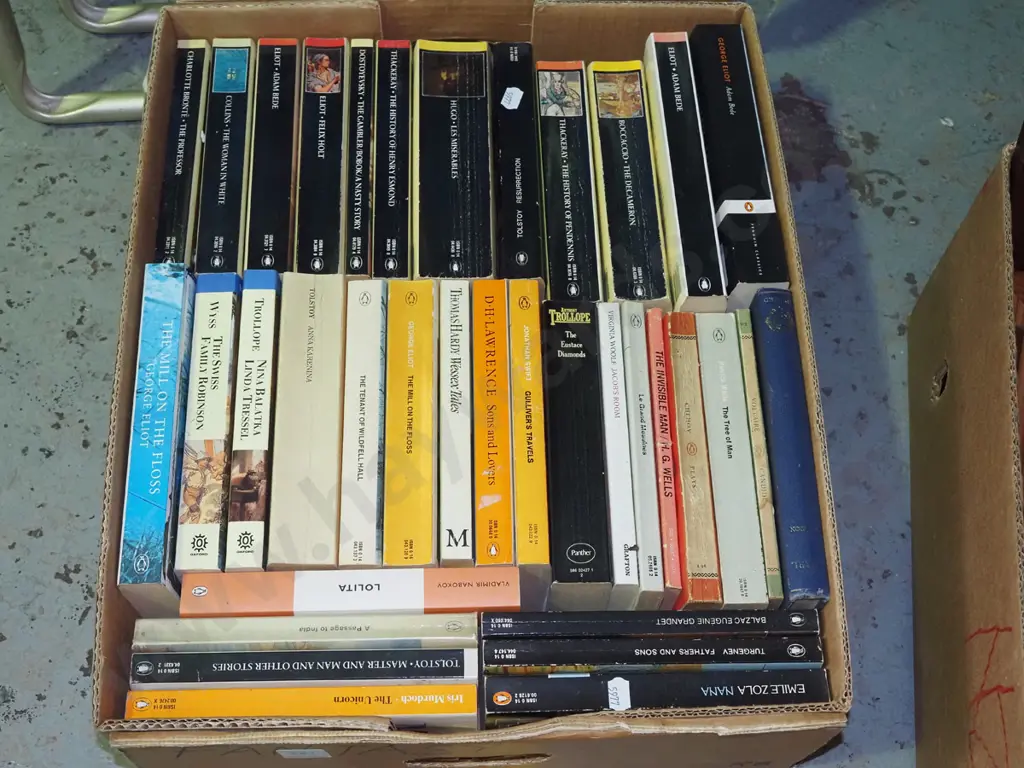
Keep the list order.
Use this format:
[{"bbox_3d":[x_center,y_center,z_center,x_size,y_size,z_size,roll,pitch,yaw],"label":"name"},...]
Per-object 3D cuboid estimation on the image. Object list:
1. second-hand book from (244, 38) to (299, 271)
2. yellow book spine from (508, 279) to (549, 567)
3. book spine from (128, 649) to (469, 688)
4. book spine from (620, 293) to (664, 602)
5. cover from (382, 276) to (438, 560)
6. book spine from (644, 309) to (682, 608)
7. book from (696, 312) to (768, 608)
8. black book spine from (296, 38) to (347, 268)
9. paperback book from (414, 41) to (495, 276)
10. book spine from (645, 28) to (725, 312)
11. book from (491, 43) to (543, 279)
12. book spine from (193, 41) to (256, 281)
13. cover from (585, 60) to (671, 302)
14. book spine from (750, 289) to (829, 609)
[{"bbox_3d":[-0.153,-0.124,0.914,0.027,0.111,0.181,-2,64,-2],"label":"second-hand book"},{"bbox_3d":[0.008,0.043,0.837,0.018,0.111,0.181,0,64,-3],"label":"yellow book spine"},{"bbox_3d":[-0.110,0.173,0.767,0.181,0.111,0.016,0,64,-2],"label":"book spine"},{"bbox_3d":[0.073,0.057,0.831,0.013,0.111,0.181,0,63,-2],"label":"book spine"},{"bbox_3d":[-0.061,0.043,0.833,0.026,0.111,0.181,0,63,-3],"label":"cover"},{"bbox_3d":[0.088,0.058,0.837,0.011,0.110,0.178,-1,64,0],"label":"book spine"},{"bbox_3d":[0.124,0.063,0.834,0.025,0.111,0.181,-1,64,-2],"label":"book"},{"bbox_3d":[-0.122,-0.124,0.916,0.027,0.111,0.181,-1,64,-2],"label":"black book spine"},{"bbox_3d":[-0.038,-0.122,0.919,0.048,0.112,0.181,-1,64,-2],"label":"paperback book"},{"bbox_3d":[0.104,-0.112,0.904,0.022,0.129,0.199,-1,63,-6],"label":"book spine"},{"bbox_3d":[0.002,-0.121,0.918,0.023,0.111,0.181,-1,63,-2],"label":"book"},{"bbox_3d":[-0.183,-0.123,0.912,0.026,0.111,0.181,-1,64,-3],"label":"book spine"},{"bbox_3d":[0.069,-0.108,0.912,0.034,0.111,0.181,0,64,-6],"label":"cover"},{"bbox_3d":[0.157,0.057,0.830,0.026,0.125,0.190,0,64,-1],"label":"book spine"}]

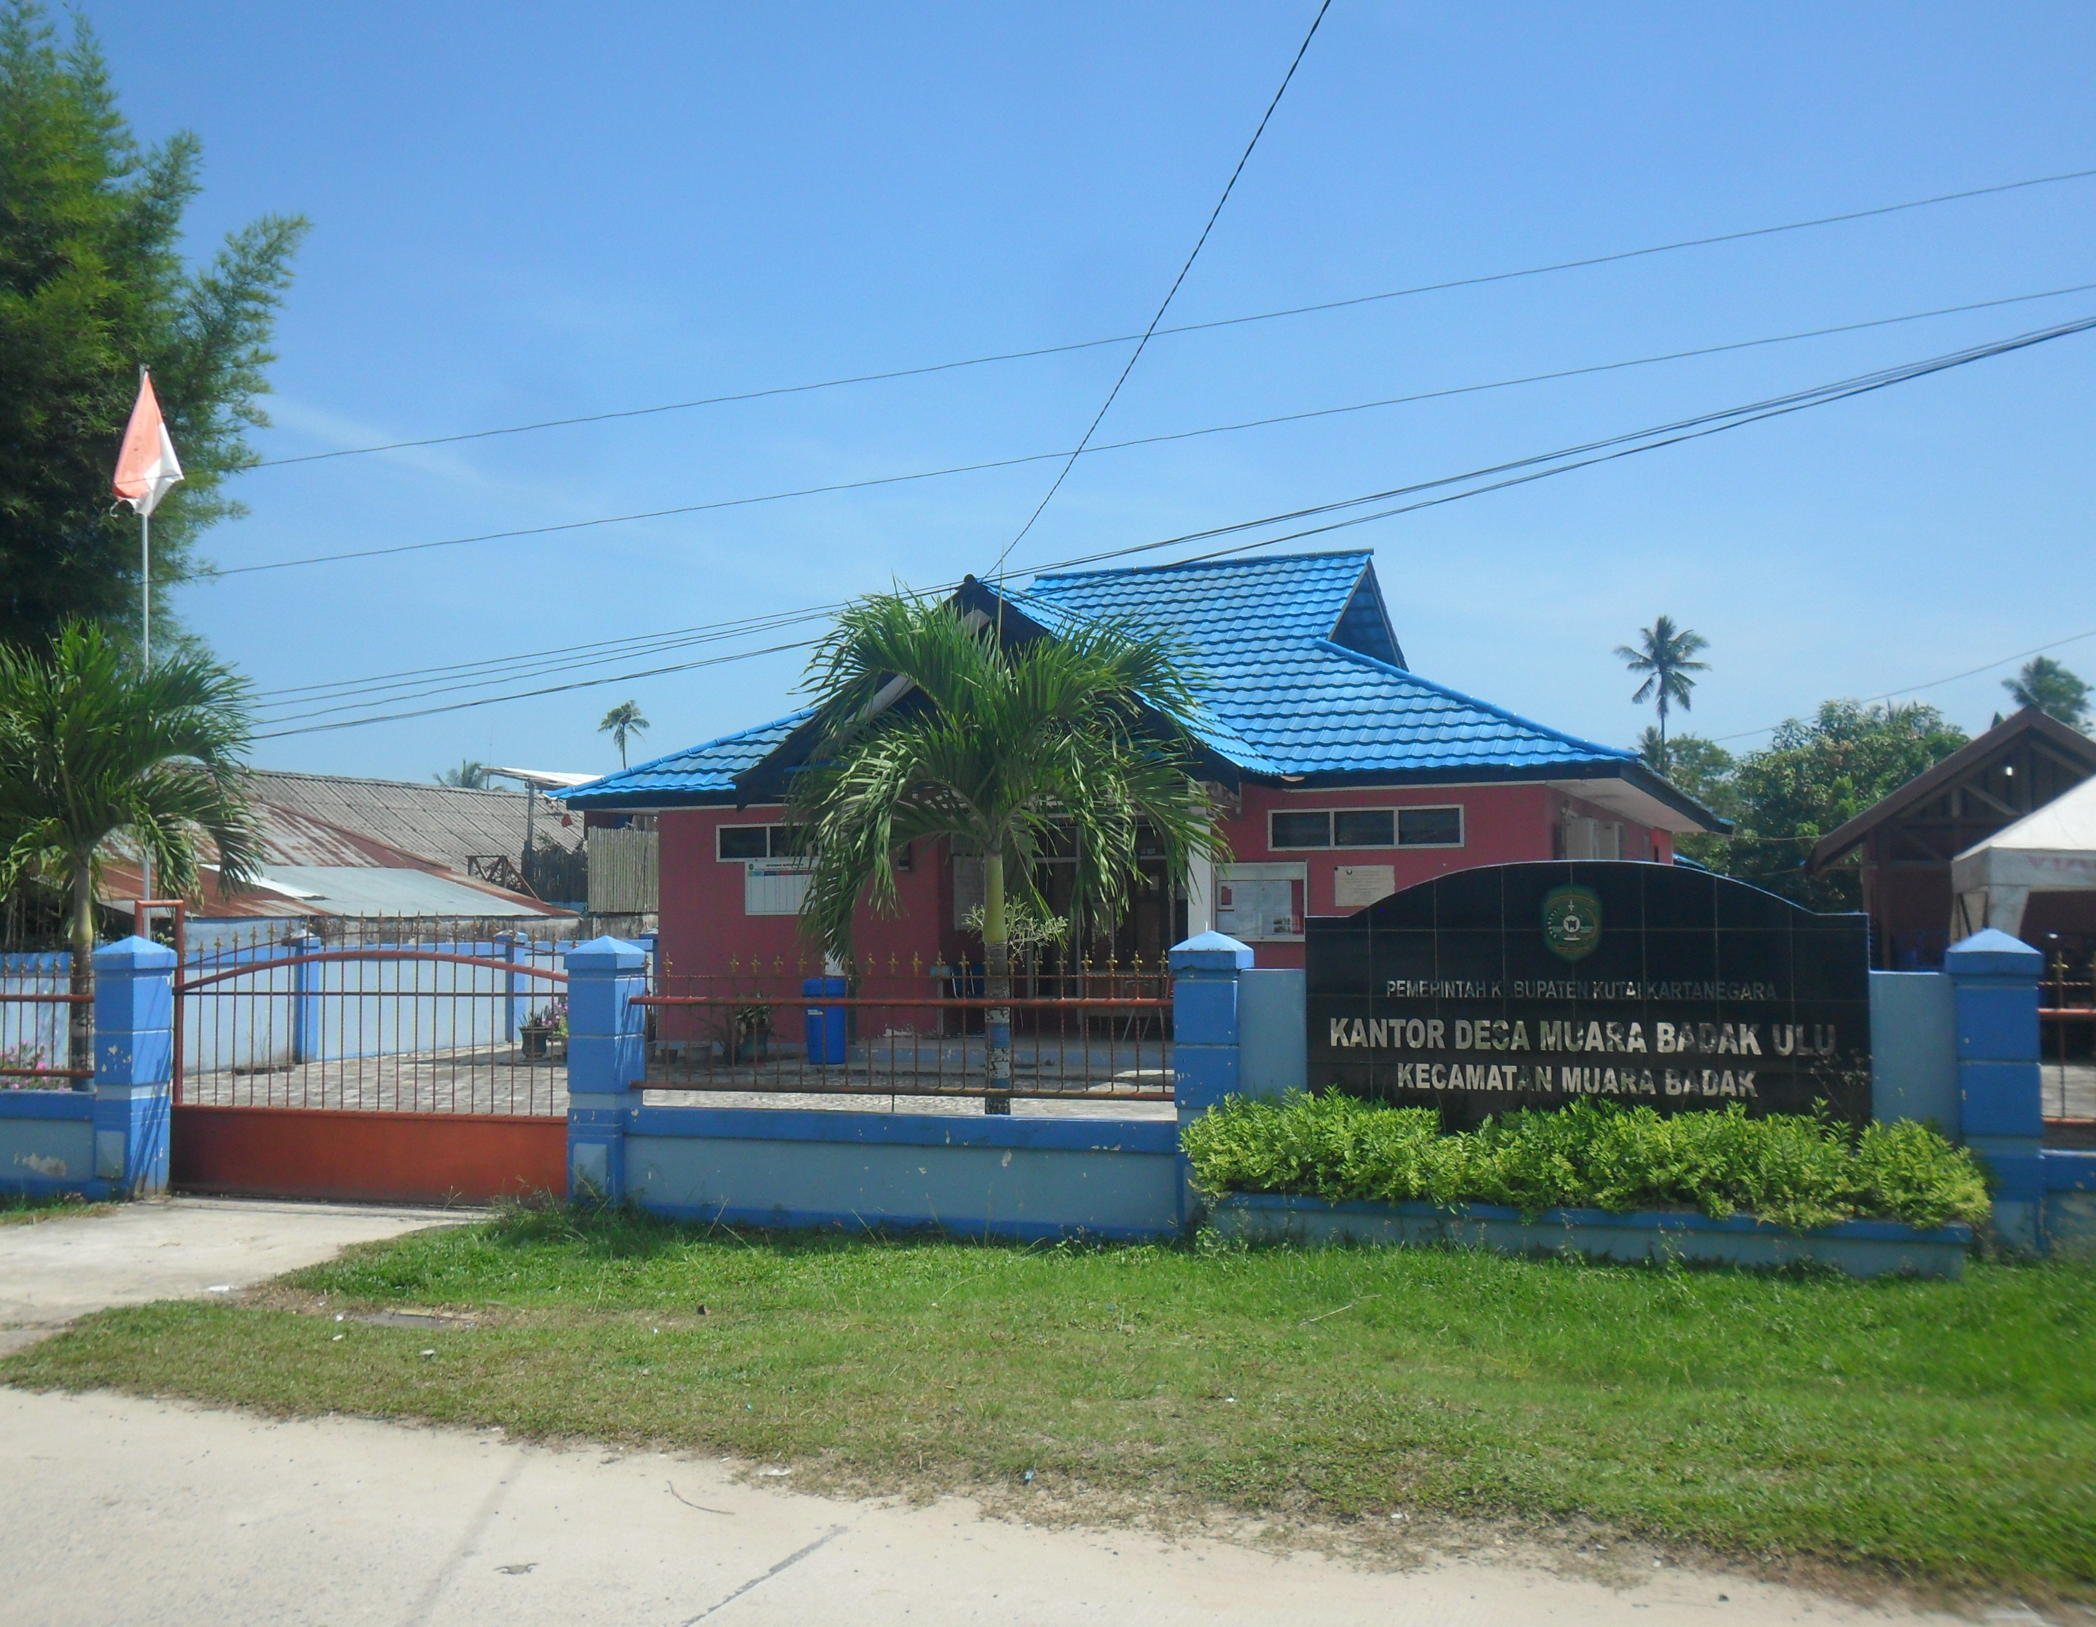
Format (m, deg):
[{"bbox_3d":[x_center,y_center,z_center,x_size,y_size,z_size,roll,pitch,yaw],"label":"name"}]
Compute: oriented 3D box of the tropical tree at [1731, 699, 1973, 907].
[{"bbox_3d":[19.121,0.500,47.861,6.000,6.483,6.000,-2,-3,22],"label":"tropical tree"}]

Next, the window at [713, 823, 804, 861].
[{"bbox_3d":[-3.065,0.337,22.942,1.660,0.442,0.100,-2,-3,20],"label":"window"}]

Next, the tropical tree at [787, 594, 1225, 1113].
[{"bbox_3d":[-0.266,0.420,12.224,2.600,3.535,2.600,-1,-2,-1],"label":"tropical tree"}]

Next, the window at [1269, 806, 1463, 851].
[{"bbox_3d":[3.249,0.155,20.584,2.025,0.438,0.100,-2,-3,20],"label":"window"}]

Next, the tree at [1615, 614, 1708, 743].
[{"bbox_3d":[39.934,-3.004,129.575,6.100,19.830,6.100,-1,-3,17],"label":"tree"}]

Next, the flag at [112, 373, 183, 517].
[{"bbox_3d":[-7.270,-2.971,16.200,0.560,1.150,0.400,0,-3,-24],"label":"flag"}]

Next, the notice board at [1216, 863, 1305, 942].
[{"bbox_3d":[2.202,0.933,20.914,0.972,0.824,0.090,-2,-3,20],"label":"notice board"}]

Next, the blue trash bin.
[{"bbox_3d":[-2.270,2.188,21.298,0.480,0.930,0.500,-2,-3,20],"label":"blue trash bin"}]

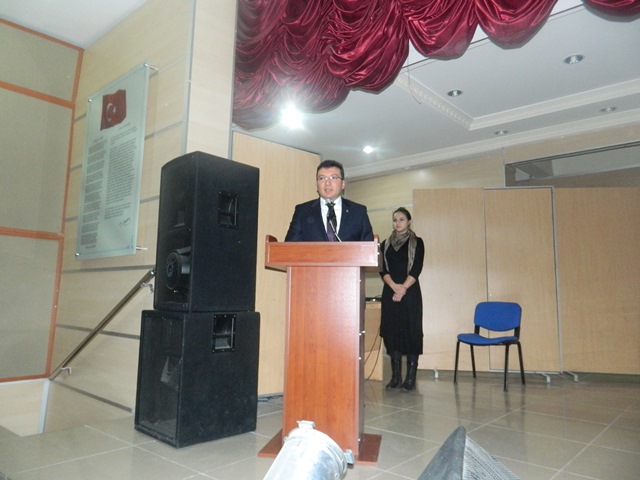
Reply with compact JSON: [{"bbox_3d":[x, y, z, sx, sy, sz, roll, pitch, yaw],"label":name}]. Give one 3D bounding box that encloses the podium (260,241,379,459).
[{"bbox_3d":[0.040,0.556,2.573,0.580,1.120,0.510,0,-8,9],"label":"podium"}]

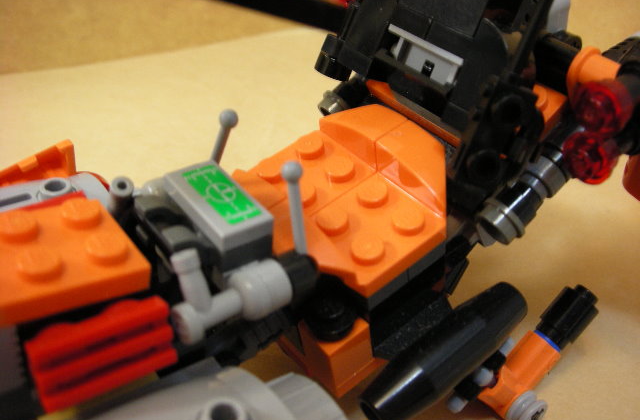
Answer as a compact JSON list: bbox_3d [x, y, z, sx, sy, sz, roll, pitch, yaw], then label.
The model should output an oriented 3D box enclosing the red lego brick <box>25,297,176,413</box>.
[{"bbox_3d":[-0.027,0.017,0.079,0.016,0.009,0.006,-14,8,-38],"label":"red lego brick"}]

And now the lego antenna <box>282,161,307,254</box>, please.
[{"bbox_3d":[-0.003,0.000,0.084,0.003,0.014,0.003,-5,22,2],"label":"lego antenna"}]

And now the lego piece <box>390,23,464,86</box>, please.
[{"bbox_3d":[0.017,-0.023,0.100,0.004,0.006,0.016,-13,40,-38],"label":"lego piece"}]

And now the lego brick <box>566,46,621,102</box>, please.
[{"bbox_3d":[0.048,-0.023,0.113,0.009,0.009,0.007,-34,51,-20],"label":"lego brick"}]

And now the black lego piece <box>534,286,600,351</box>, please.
[{"bbox_3d":[0.047,0.021,0.124,0.008,0.008,0.012,33,55,30],"label":"black lego piece"}]

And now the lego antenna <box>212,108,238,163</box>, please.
[{"bbox_3d":[-0.015,-0.010,0.096,0.003,0.014,0.003,-21,68,-32],"label":"lego antenna"}]

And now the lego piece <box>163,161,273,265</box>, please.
[{"bbox_3d":[-0.014,-0.001,0.089,0.008,0.003,0.016,-21,45,-32],"label":"lego piece"}]

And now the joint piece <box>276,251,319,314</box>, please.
[{"bbox_3d":[-0.004,0.011,0.096,0.007,0.008,0.008,-14,41,-38],"label":"joint piece"}]

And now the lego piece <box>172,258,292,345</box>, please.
[{"bbox_3d":[-0.012,0.010,0.081,0.014,0.012,0.007,-21,24,-32],"label":"lego piece"}]

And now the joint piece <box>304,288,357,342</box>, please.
[{"bbox_3d":[0.001,0.015,0.098,0.008,0.005,0.008,-6,47,6],"label":"joint piece"}]

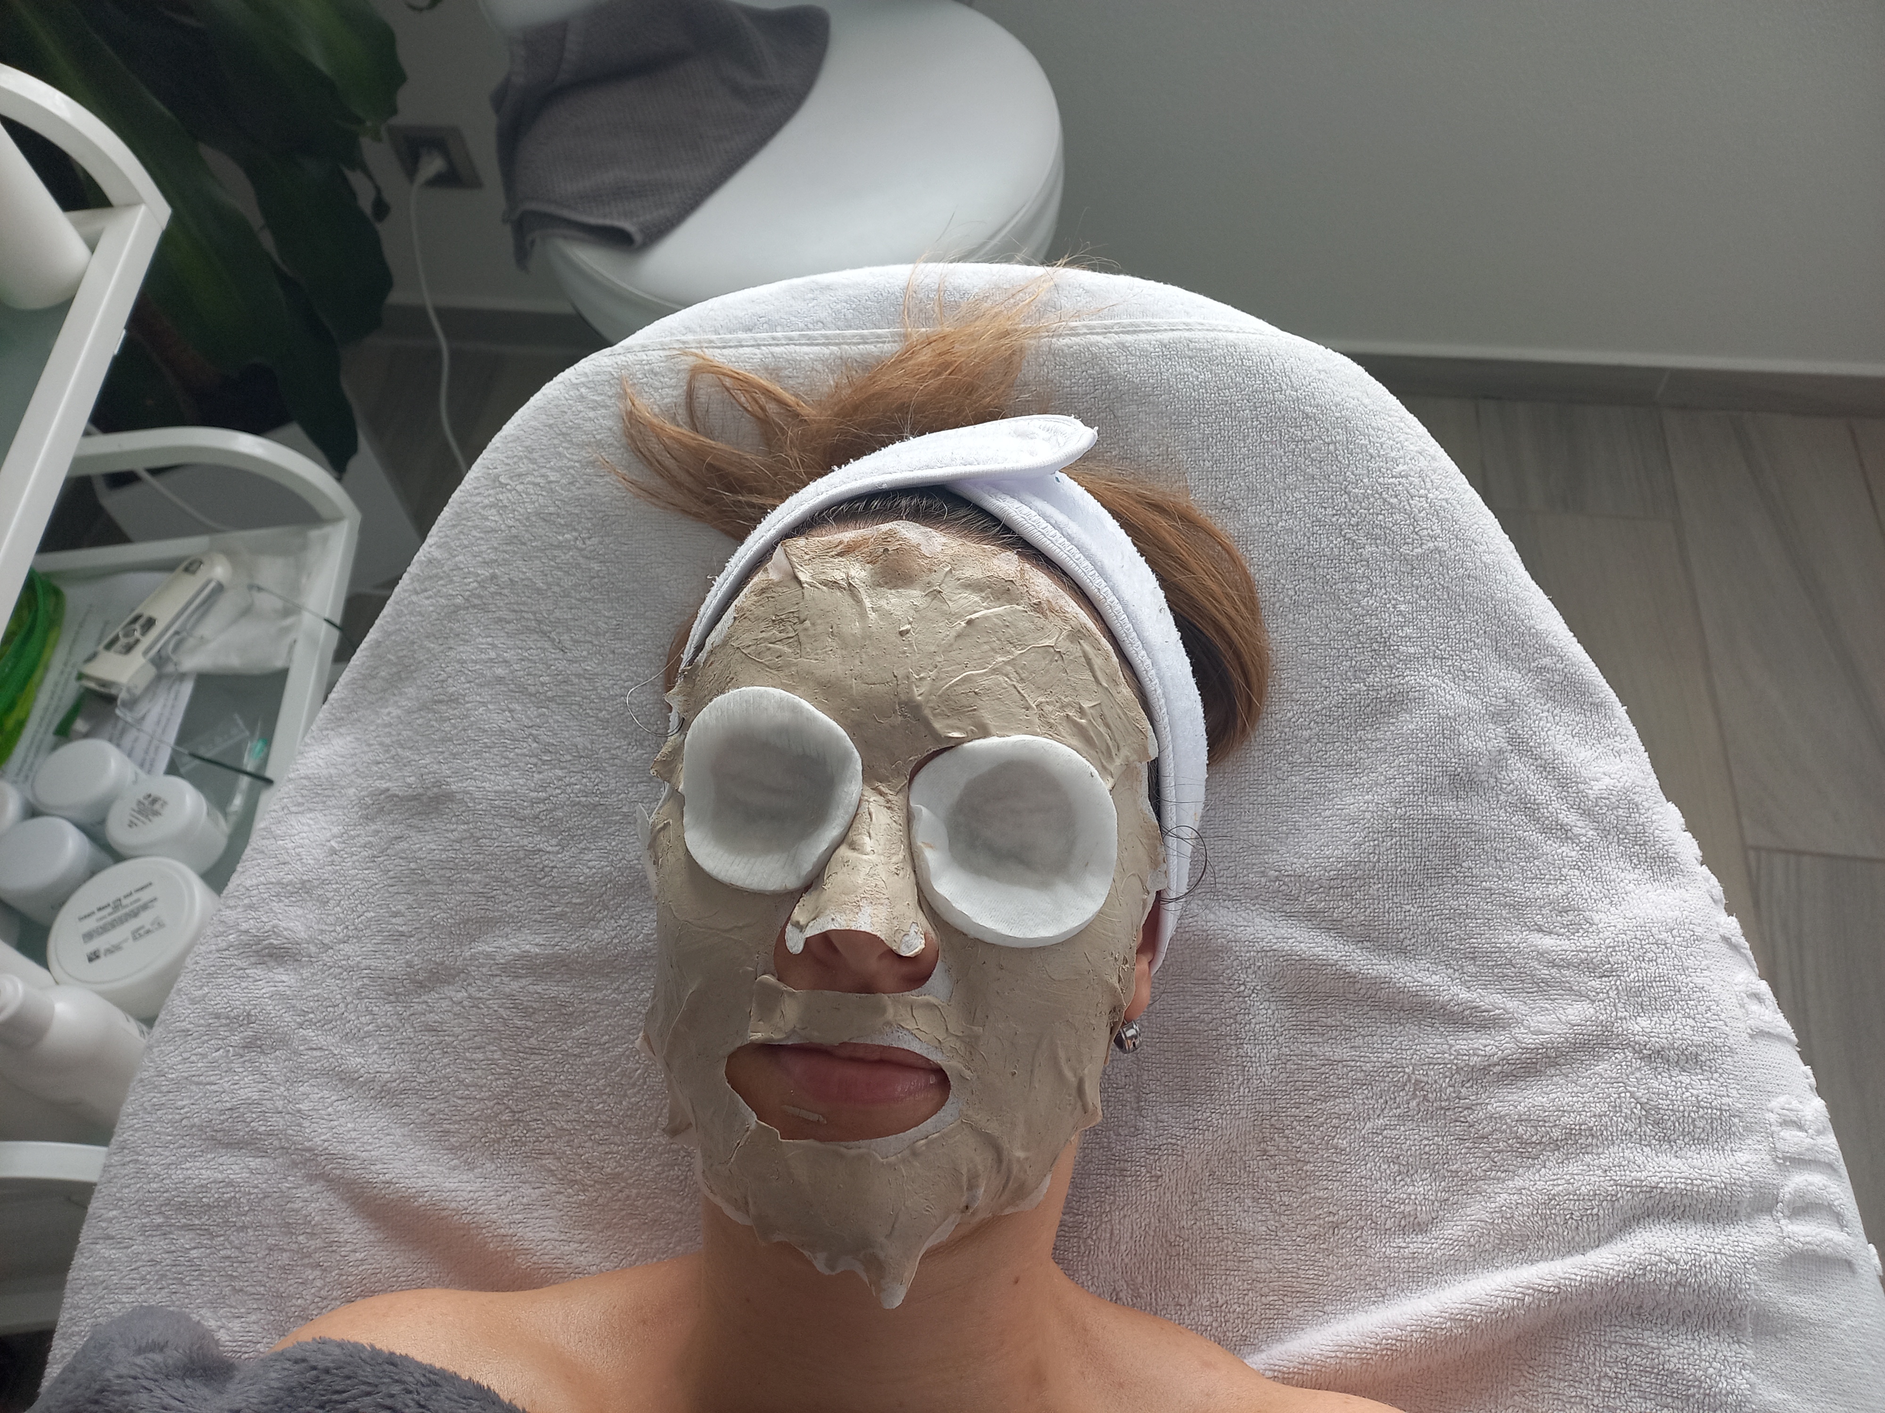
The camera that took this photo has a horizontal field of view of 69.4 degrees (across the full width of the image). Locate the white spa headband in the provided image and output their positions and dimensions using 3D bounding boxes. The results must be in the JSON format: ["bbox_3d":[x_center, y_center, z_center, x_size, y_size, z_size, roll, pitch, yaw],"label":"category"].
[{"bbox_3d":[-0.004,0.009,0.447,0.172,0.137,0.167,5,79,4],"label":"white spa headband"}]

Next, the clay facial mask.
[{"bbox_3d":[-0.016,0.050,0.372,0.155,0.095,0.204,5,79,4],"label":"clay facial mask"}]

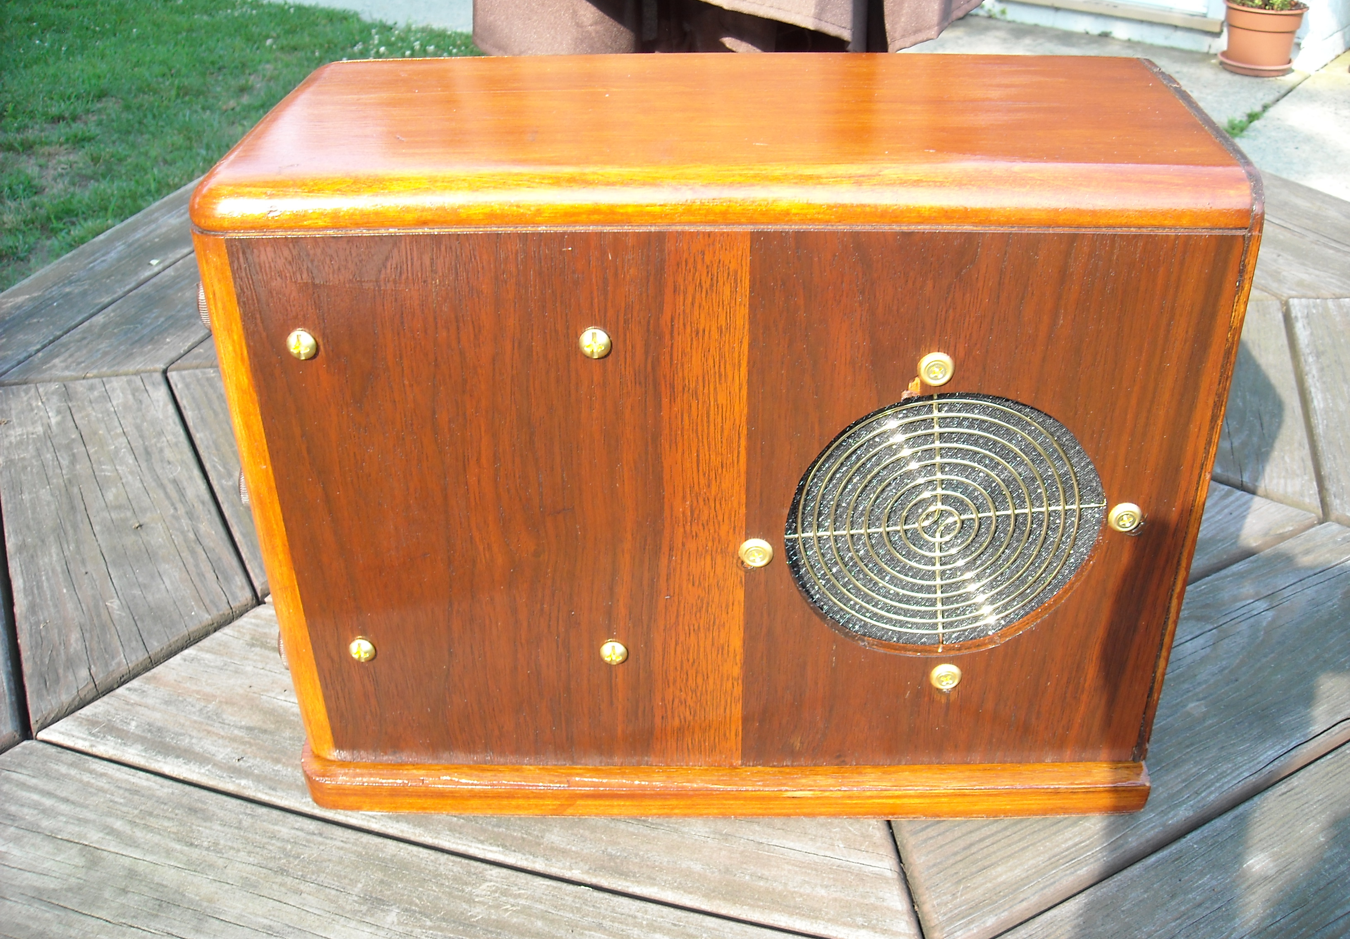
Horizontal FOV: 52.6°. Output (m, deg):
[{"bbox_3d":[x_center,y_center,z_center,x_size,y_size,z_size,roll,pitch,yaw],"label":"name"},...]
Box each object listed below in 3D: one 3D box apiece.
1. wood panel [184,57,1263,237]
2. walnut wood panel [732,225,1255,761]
[{"bbox_3d":[0.016,-0.141,0.571,0.392,0.022,0.168,0,32,2],"label":"wood panel"},{"bbox_3d":[0.123,0.024,0.577,0.184,0.265,0.012,0,32,2],"label":"walnut wood panel"}]

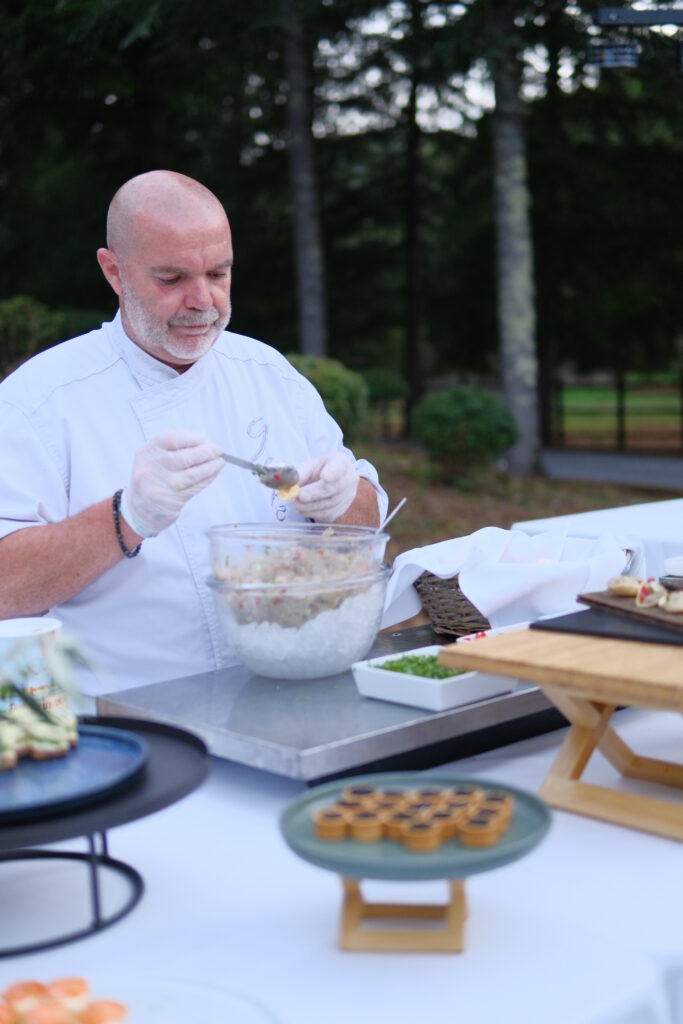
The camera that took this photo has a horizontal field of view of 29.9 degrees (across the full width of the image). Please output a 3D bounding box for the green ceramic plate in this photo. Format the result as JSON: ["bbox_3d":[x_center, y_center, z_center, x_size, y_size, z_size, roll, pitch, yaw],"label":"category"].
[{"bbox_3d":[0.057,0.240,0.973,0.205,0.020,0.205,-2,6,0],"label":"green ceramic plate"}]

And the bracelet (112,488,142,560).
[{"bbox_3d":[-0.237,0.012,1.440,0.010,0.077,0.072,-13,-5,24],"label":"bracelet"}]

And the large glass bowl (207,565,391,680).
[{"bbox_3d":[-0.051,0.134,1.534,0.219,0.117,0.219,-3,6,0],"label":"large glass bowl"}]

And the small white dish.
[{"bbox_3d":[0.106,0.184,1.434,0.131,0.030,0.130,-7,8,-43],"label":"small white dish"}]

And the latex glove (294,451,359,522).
[{"bbox_3d":[-0.018,-0.030,1.530,0.082,0.083,0.066,-6,7,-36],"label":"latex glove"}]

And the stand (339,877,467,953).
[{"bbox_3d":[0.047,0.286,0.978,0.092,0.071,0.075,-1,6,6],"label":"stand"}]

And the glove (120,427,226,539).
[{"bbox_3d":[-0.188,-0.031,1.430,0.112,0.114,0.082,-1,6,9],"label":"glove"}]

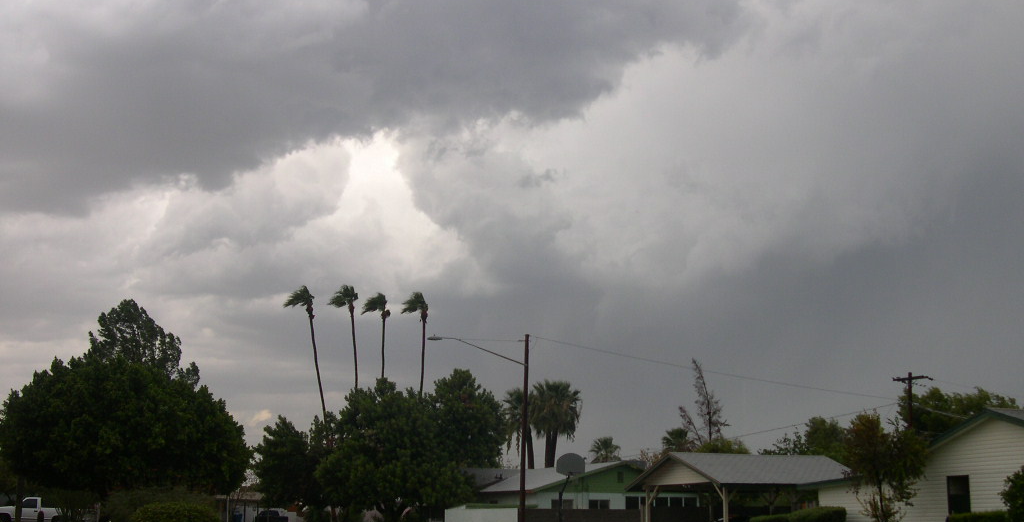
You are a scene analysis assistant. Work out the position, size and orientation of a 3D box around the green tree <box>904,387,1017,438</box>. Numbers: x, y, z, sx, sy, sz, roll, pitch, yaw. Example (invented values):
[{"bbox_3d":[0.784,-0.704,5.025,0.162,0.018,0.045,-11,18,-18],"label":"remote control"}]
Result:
[{"bbox_3d":[27.821,12.401,68.995,7.558,9.399,7.500,0,-13,0],"label":"green tree"}]

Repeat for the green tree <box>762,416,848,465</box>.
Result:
[{"bbox_3d":[17.239,12.512,64.856,5.600,7.150,5.200,0,-13,0],"label":"green tree"}]

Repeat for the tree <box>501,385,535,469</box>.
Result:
[{"bbox_3d":[0.660,15.729,88.716,2.865,11.328,2.800,0,-13,0],"label":"tree"}]

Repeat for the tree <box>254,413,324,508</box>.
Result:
[{"bbox_3d":[-18.520,17.443,92.408,6.400,9.430,6.200,0,-13,0],"label":"tree"}]

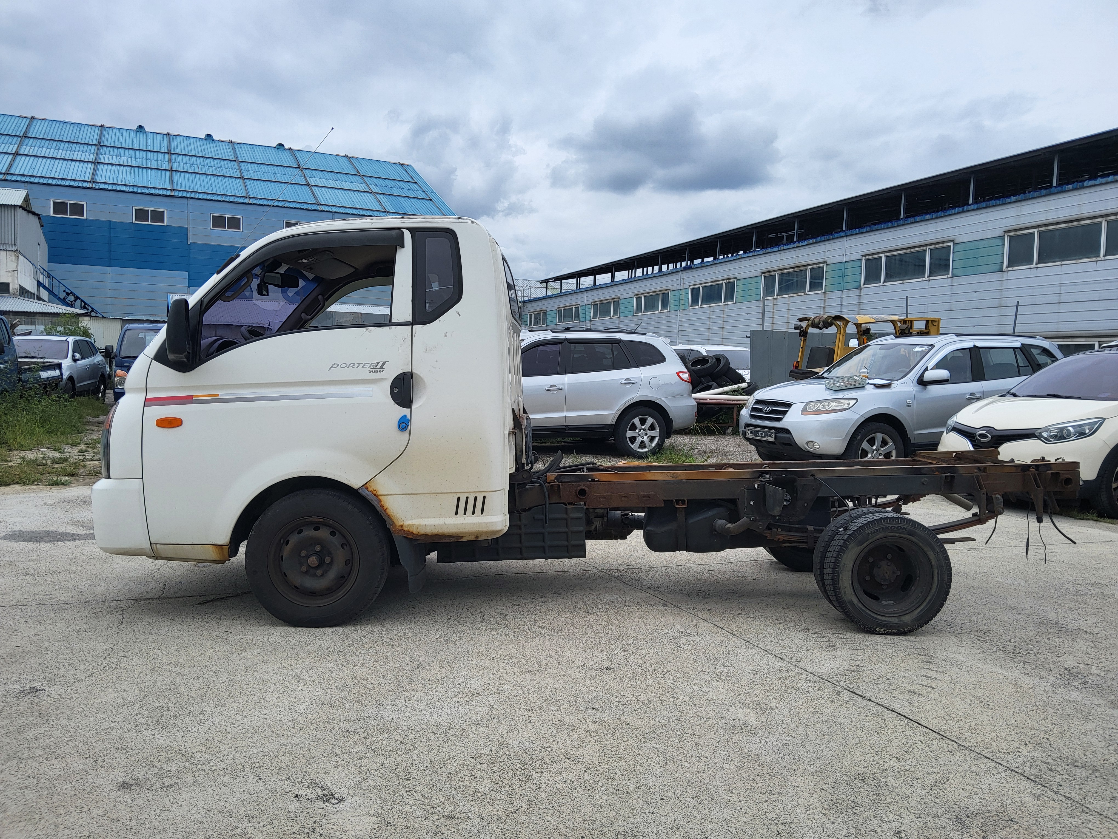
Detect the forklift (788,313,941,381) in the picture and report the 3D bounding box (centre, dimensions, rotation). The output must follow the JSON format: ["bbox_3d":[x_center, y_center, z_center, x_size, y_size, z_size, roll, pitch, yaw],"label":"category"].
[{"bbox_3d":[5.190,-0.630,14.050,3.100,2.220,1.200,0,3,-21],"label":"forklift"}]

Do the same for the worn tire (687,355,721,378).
[{"bbox_3d":[3.050,-1.125,17.850,0.650,0.220,0.650,-13,23,5],"label":"worn tire"}]

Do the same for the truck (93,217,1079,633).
[{"bbox_3d":[0.170,-0.045,4.720,5.000,1.980,1.760,1,3,1],"label":"truck"}]

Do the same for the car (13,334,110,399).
[{"bbox_3d":[-12.800,-1.240,20.950,1.890,1.760,4.650,1,3,-13],"label":"car"}]

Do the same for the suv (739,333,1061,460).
[{"bbox_3d":[4.540,-0.210,10.880,4.675,1.760,1.890,-1,3,-23],"label":"suv"}]

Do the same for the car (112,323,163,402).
[{"bbox_3d":[-9.130,-1.150,19.700,1.740,1.960,4.950,0,3,-21],"label":"car"}]

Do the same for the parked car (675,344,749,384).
[{"bbox_3d":[3.580,-0.790,20.400,1.870,1.830,4.800,0,3,-22],"label":"parked car"}]

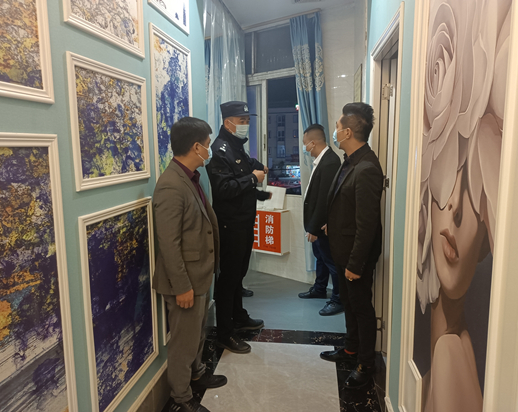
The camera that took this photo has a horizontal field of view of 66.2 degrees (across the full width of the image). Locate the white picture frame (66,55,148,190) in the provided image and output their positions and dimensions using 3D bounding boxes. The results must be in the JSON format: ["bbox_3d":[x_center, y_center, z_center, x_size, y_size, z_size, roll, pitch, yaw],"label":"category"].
[{"bbox_3d":[-0.627,-0.350,1.750,0.030,0.500,0.600,1,8,11],"label":"white picture frame"}]

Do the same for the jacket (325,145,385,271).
[{"bbox_3d":[0.630,0.011,2.638,0.310,0.800,0.480,-2,8,-13],"label":"jacket"}]

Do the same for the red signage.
[{"bbox_3d":[0.068,0.283,4.488,0.450,0.454,0.030,5,10,37],"label":"red signage"}]

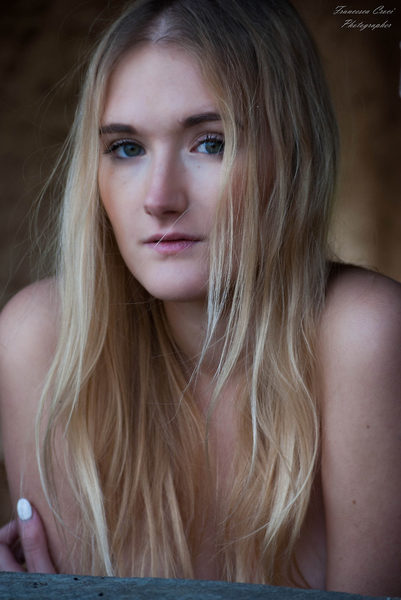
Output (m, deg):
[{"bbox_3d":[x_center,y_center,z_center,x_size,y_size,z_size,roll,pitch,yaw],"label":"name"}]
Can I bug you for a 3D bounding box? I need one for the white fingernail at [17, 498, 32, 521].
[{"bbox_3d":[-0.124,0.148,1.520,0.011,0.016,0.004,-9,-12,15],"label":"white fingernail"}]

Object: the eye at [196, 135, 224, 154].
[{"bbox_3d":[0.008,-0.107,1.490,0.027,0.013,0.013,-1,2,14],"label":"eye"}]

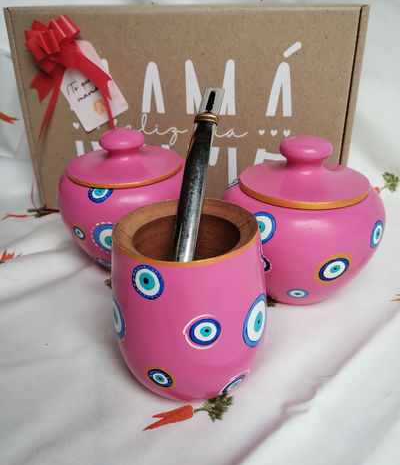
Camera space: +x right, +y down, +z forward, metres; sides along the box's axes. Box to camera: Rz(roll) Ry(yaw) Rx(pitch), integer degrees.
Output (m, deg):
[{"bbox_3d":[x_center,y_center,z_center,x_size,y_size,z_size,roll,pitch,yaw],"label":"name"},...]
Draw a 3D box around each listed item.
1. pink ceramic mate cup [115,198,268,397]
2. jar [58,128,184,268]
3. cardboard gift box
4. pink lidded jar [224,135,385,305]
[{"bbox_3d":[-0.006,0.039,0.232,0.080,0.093,0.080,0,27,0],"label":"pink ceramic mate cup"},{"bbox_3d":[-0.056,-0.027,0.345,0.110,0.109,0.110,0,27,0],"label":"jar"},{"bbox_3d":[-0.010,-0.124,0.443,0.305,0.191,0.107,4,27,8],"label":"cardboard gift box"},{"bbox_3d":[0.073,-0.011,0.310,0.112,0.111,0.112,0,27,0],"label":"pink lidded jar"}]

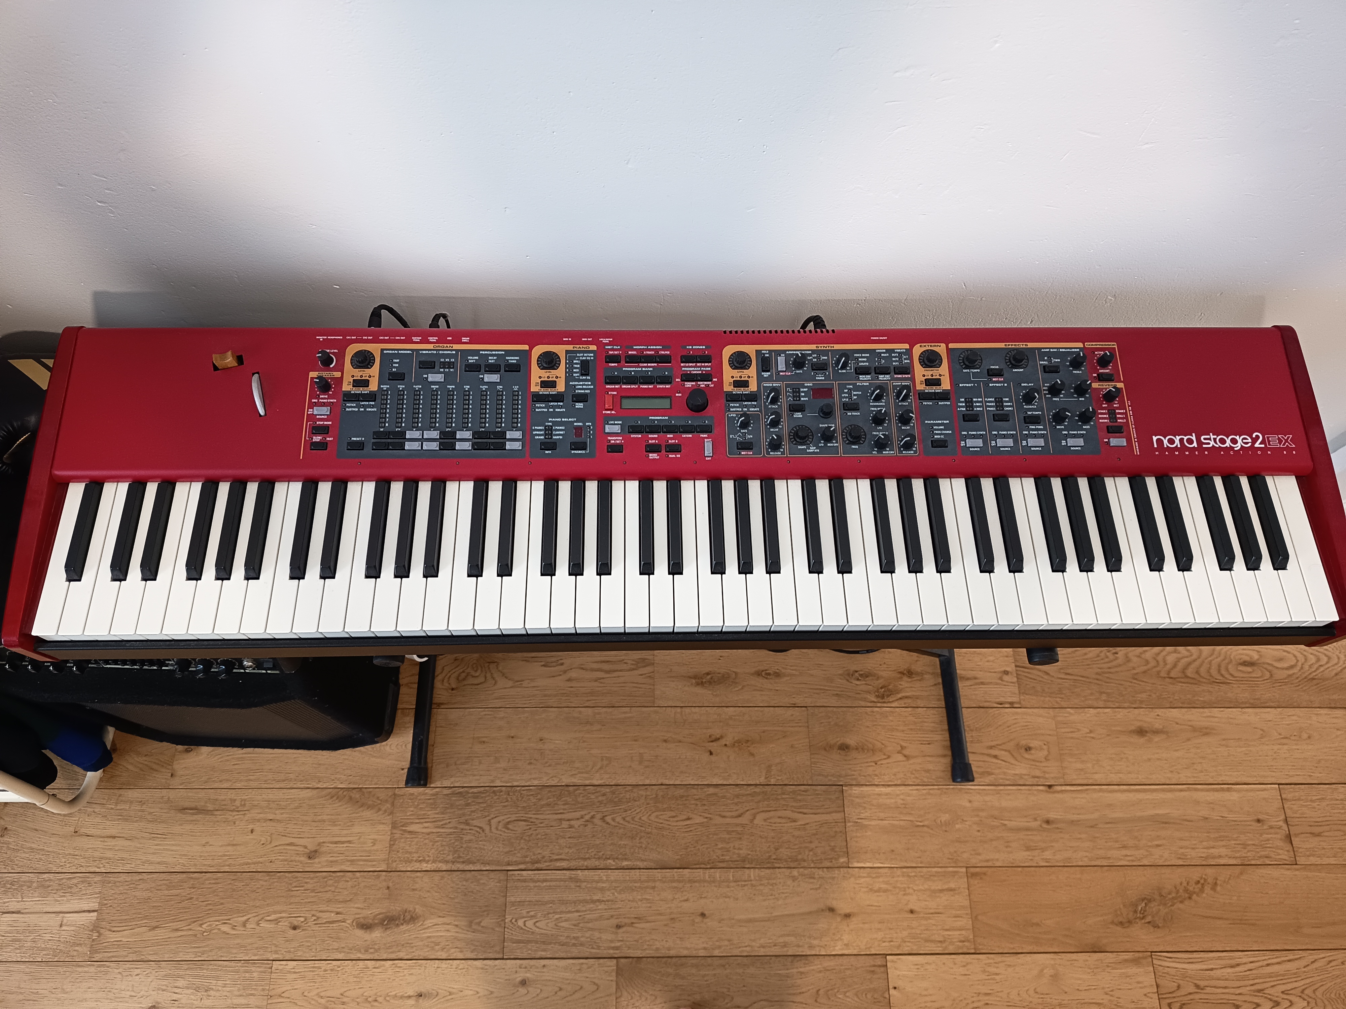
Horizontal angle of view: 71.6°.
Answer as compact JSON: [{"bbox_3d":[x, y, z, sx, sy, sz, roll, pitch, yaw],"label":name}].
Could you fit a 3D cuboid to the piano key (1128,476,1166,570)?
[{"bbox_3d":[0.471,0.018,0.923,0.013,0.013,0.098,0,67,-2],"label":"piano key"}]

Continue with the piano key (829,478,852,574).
[{"bbox_3d":[0.165,0.020,0.920,0.013,0.013,0.096,0,67,-2],"label":"piano key"}]

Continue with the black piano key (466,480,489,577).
[{"bbox_3d":[-0.189,0.023,0.909,0.013,0.013,0.096,0,67,-2],"label":"black piano key"}]

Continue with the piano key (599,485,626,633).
[{"bbox_3d":[-0.058,0.049,0.907,0.023,0.020,0.151,0,67,-2],"label":"piano key"}]

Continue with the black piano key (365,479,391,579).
[{"bbox_3d":[-0.284,0.022,0.895,0.013,0.013,0.098,0,67,-2],"label":"black piano key"}]

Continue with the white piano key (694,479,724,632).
[{"bbox_3d":[0.034,0.050,0.915,0.023,0.021,0.151,0,67,-2],"label":"white piano key"}]

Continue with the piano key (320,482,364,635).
[{"bbox_3d":[-0.317,0.051,0.899,0.023,0.020,0.151,0,67,-2],"label":"piano key"}]

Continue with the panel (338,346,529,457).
[{"bbox_3d":[-0.237,-0.105,0.926,0.184,0.015,0.121,0,73,-2],"label":"panel"}]

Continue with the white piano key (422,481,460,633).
[{"bbox_3d":[-0.223,0.051,0.902,0.023,0.021,0.150,0,67,-2],"label":"white piano key"}]

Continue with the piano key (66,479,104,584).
[{"bbox_3d":[-0.569,0.026,0.897,0.013,0.013,0.096,0,67,-2],"label":"piano key"}]

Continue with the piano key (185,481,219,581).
[{"bbox_3d":[-0.453,0.024,0.895,0.013,0.013,0.099,0,67,-2],"label":"piano key"}]

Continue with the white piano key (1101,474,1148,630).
[{"bbox_3d":[0.435,0.047,0.923,0.023,0.021,0.150,0,67,-2],"label":"white piano key"}]

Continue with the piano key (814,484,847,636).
[{"bbox_3d":[0.153,0.049,0.914,0.023,0.021,0.150,0,67,-2],"label":"piano key"}]

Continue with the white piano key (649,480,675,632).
[{"bbox_3d":[-0.011,0.050,0.909,0.023,0.021,0.151,0,67,-2],"label":"white piano key"}]

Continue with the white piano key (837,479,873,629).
[{"bbox_3d":[0.176,0.049,0.915,0.023,0.021,0.150,0,67,-2],"label":"white piano key"}]

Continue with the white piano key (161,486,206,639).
[{"bbox_3d":[-0.459,0.052,0.895,0.023,0.020,0.151,0,67,-2],"label":"white piano key"}]

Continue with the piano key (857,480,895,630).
[{"bbox_3d":[0.198,0.048,0.915,0.023,0.020,0.151,0,67,-2],"label":"piano key"}]

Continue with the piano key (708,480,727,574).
[{"bbox_3d":[0.043,0.020,0.905,0.013,0.013,0.097,0,67,-2],"label":"piano key"}]

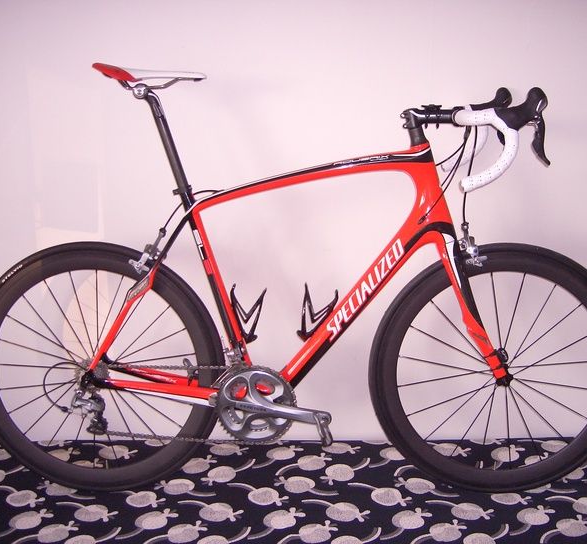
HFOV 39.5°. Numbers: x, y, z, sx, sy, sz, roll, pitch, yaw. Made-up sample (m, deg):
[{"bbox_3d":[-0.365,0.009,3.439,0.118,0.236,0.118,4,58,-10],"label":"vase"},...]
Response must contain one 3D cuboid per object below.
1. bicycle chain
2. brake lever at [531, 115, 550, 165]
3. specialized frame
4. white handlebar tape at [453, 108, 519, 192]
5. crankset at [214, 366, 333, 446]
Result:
[{"bbox_3d":[-0.253,0.335,2.057,0.516,0.213,0.032,0,11,1],"label":"bicycle chain"},{"bbox_3d":[0.526,-0.281,1.736,0.046,0.110,0.024,1,12,5],"label":"brake lever"},{"bbox_3d":[0.008,-0.046,2.019,1.040,0.803,0.144,0,12,1],"label":"specialized frame"},{"bbox_3d":[0.419,-0.270,1.814,0.130,0.175,0.195,1,12,5],"label":"white handlebar tape"},{"bbox_3d":[-0.051,0.344,2.036,0.296,0.208,0.070,0,12,1],"label":"crankset"}]

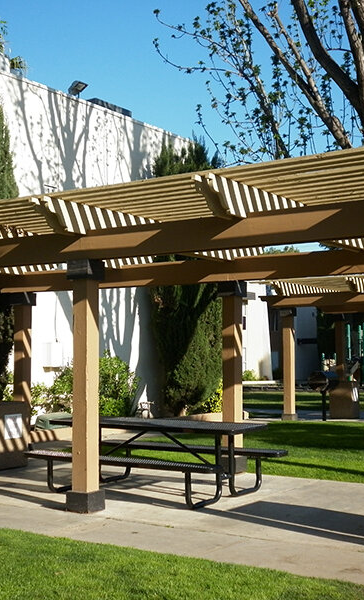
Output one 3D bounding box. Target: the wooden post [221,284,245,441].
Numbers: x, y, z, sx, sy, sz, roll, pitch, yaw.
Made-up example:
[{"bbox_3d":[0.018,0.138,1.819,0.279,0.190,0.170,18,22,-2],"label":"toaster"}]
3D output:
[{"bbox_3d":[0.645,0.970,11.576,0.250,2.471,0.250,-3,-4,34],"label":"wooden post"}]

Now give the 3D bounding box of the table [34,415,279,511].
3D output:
[{"bbox_3d":[-0.296,1.770,10.103,2.496,0.763,1.508,-3,-4,33],"label":"table"}]

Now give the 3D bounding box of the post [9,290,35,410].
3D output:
[{"bbox_3d":[-2.401,1.100,13.621,0.260,2.455,0.260,-3,-4,34],"label":"post"}]

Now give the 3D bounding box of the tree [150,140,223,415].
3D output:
[{"bbox_3d":[0.125,-0.605,20.481,1.650,6.466,1.700,0,-4,0],"label":"tree"}]

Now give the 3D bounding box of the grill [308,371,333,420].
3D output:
[{"bbox_3d":[3.210,2.161,20.232,0.531,1.110,0.682,-2,-4,34],"label":"grill"}]

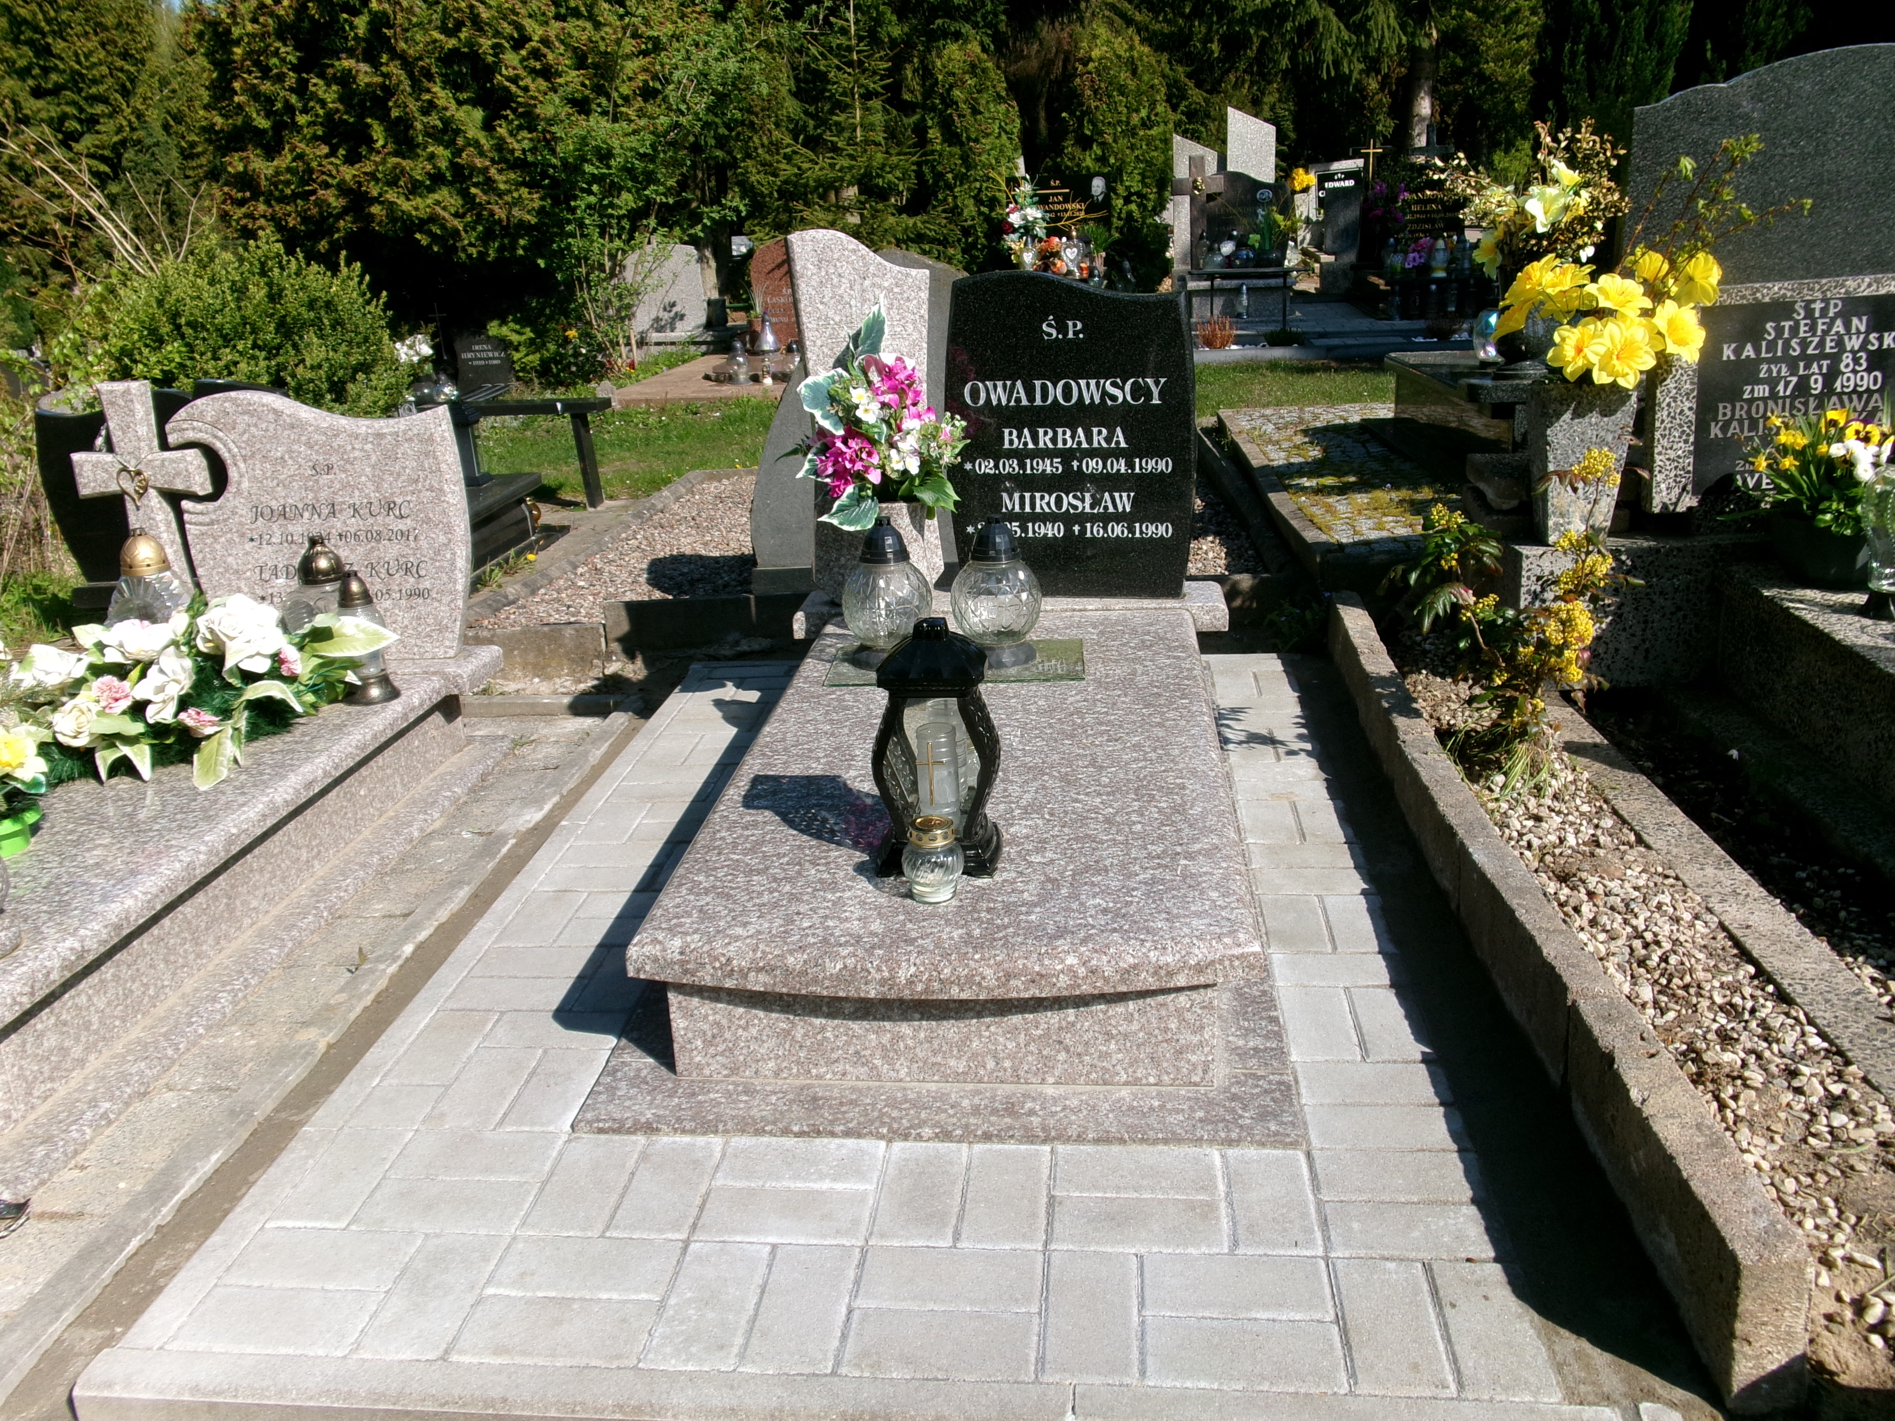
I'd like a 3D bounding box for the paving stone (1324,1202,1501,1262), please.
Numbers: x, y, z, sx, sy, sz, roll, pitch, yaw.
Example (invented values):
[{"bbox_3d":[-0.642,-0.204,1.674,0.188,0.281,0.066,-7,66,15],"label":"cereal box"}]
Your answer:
[{"bbox_3d":[0.531,0.619,1.745,0.200,0.060,0.100,-1,19,6],"label":"paving stone"}]

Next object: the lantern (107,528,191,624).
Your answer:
[{"bbox_3d":[-1.605,-0.203,3.094,0.190,0.310,0.190,-1,19,6],"label":"lantern"}]

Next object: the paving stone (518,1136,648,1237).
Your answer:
[{"bbox_3d":[-0.439,0.602,1.875,0.100,0.055,0.200,-1,19,6],"label":"paving stone"}]

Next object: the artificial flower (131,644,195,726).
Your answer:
[{"bbox_3d":[-1.425,-0.047,2.785,0.112,0.140,0.090,-16,23,-34],"label":"artificial flower"}]

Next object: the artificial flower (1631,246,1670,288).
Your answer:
[{"bbox_3d":[1.346,-0.848,2.930,0.075,0.080,0.065,6,21,23],"label":"artificial flower"}]

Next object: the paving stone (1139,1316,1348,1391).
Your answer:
[{"bbox_3d":[0.304,0.688,1.580,0.200,0.060,0.100,-1,19,6],"label":"paving stone"}]

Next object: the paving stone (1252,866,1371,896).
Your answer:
[{"bbox_3d":[0.616,0.314,2.564,0.200,0.055,0.100,-1,19,6],"label":"paving stone"}]

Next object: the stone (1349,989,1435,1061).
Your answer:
[{"bbox_3d":[0.627,0.467,2.156,0.100,0.060,0.199,-1,19,6],"label":"stone"}]

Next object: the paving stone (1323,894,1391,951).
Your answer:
[{"bbox_3d":[0.654,0.367,2.443,0.100,0.060,0.200,-1,19,6],"label":"paving stone"}]

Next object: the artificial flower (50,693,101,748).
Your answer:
[{"bbox_3d":[-1.535,0.018,2.700,0.085,0.088,0.070,-16,-6,-35],"label":"artificial flower"}]

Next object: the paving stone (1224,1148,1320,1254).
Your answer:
[{"bbox_3d":[0.372,0.589,1.768,0.100,0.060,0.200,-1,19,6],"label":"paving stone"}]

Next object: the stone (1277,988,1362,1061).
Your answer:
[{"bbox_3d":[0.518,0.462,2.135,0.093,0.060,0.199,-1,19,6],"label":"stone"}]

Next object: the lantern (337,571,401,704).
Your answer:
[{"bbox_3d":[-1.142,-0.149,2.991,0.112,0.251,0.112,-1,19,6],"label":"lantern"}]

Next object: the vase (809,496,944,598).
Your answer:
[{"bbox_3d":[-0.156,-0.367,3.493,0.280,0.230,0.170,-1,18,6],"label":"vase"}]

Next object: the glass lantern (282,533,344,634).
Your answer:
[{"bbox_3d":[-1.244,-0.205,3.086,0.170,0.303,0.170,-1,19,6],"label":"glass lantern"}]

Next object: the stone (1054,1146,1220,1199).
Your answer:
[{"bbox_3d":[0.231,0.587,1.867,0.200,0.060,0.099,-1,19,6],"label":"stone"}]

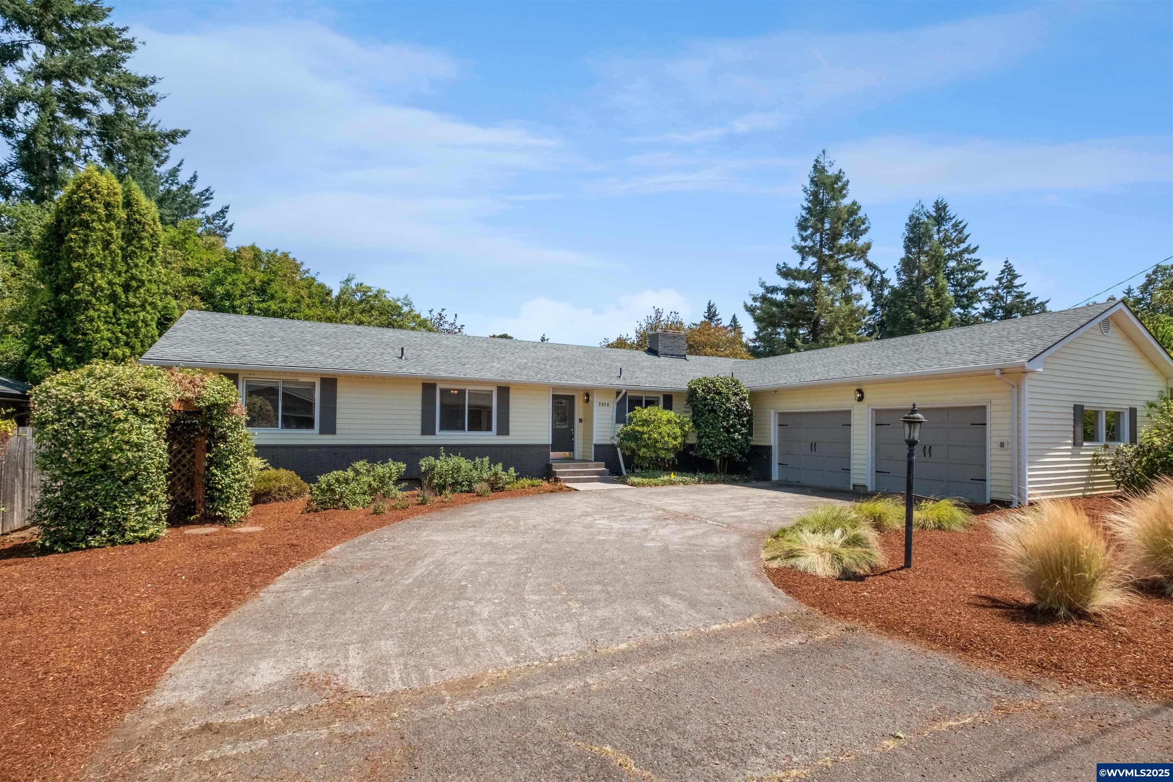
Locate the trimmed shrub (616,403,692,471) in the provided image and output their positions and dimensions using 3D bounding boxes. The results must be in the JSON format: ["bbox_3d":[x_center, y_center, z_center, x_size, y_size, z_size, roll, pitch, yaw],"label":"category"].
[{"bbox_3d":[2.040,1.450,15.900,2.300,2.080,2.100,1,-4,0],"label":"trimmed shrub"}]

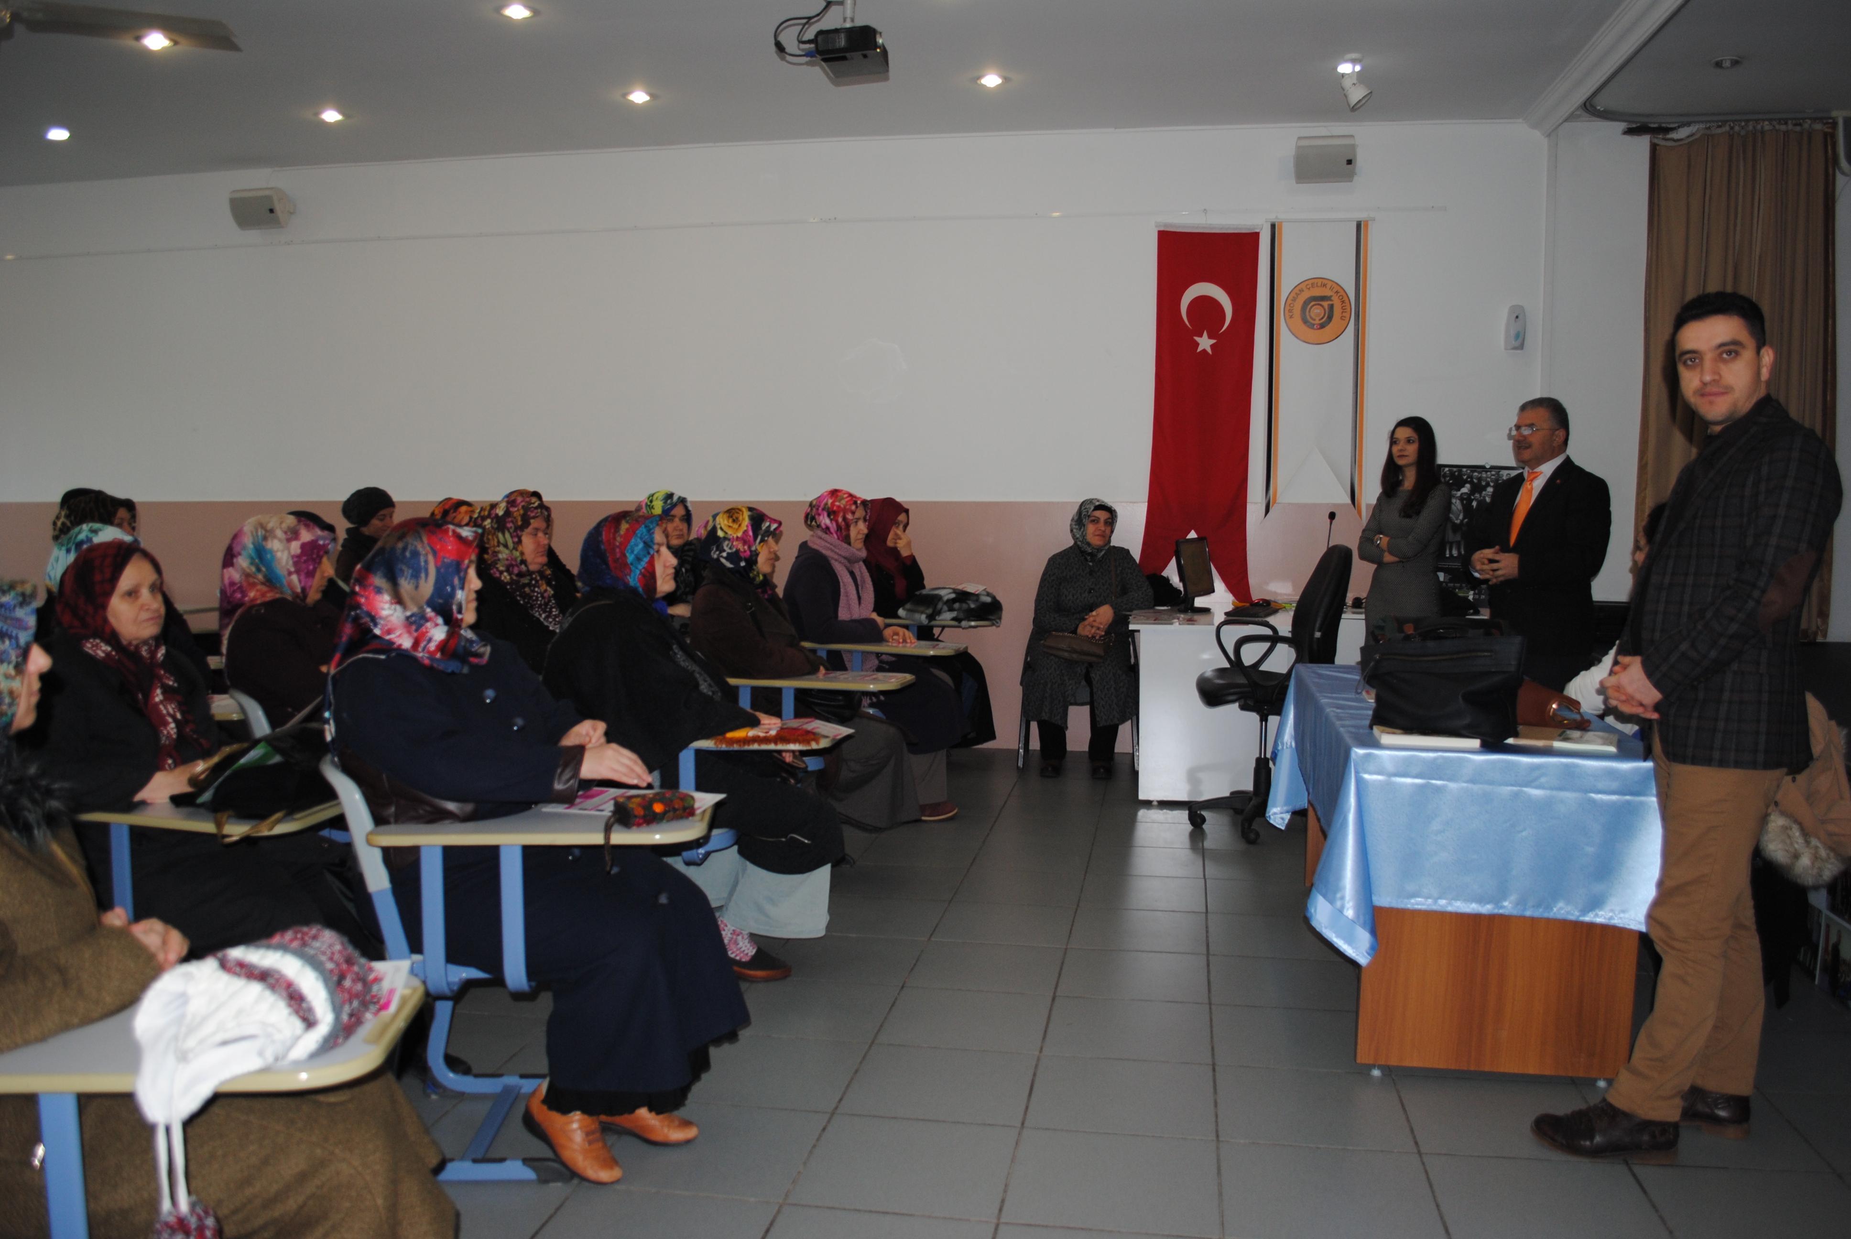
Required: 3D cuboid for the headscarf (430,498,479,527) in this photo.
[{"bbox_3d":[-2.049,-0.393,6.094,0.260,0.280,0.230,1,5,10],"label":"headscarf"}]

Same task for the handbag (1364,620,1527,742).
[{"bbox_3d":[1.179,0.131,3.175,0.360,0.260,0.160,1,5,10],"label":"handbag"}]

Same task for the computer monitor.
[{"bbox_3d":[1.293,-0.215,6.682,0.190,0.370,0.410,3,6,32],"label":"computer monitor"}]

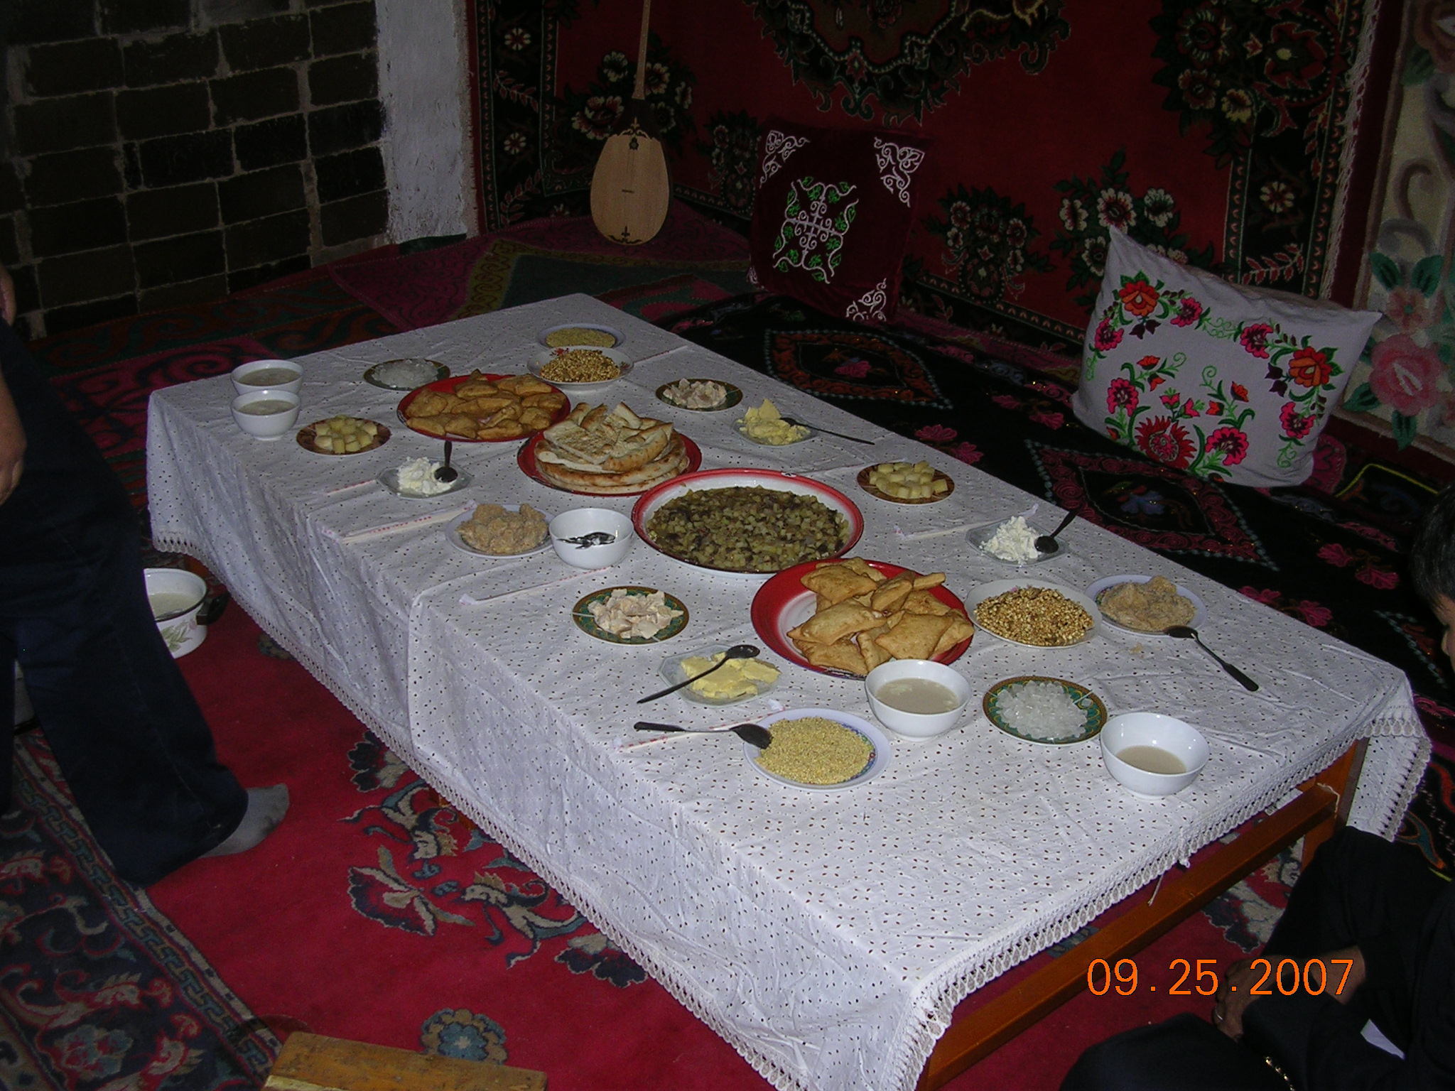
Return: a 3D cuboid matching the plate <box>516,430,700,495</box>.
[{"bbox_3d":[-0.195,-0.136,2.662,0.305,0.032,0.305,2,28,-1],"label":"plate"}]

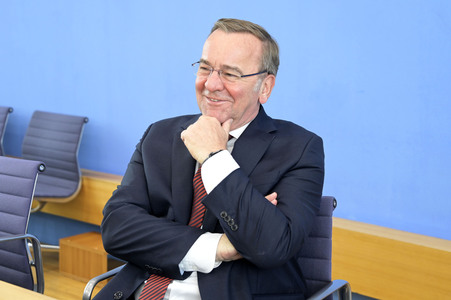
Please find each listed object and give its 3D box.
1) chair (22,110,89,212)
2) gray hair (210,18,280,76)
[{"bbox_3d":[-1.153,0.225,4.278,0.550,0.870,0.580,9,7,39],"label":"chair"},{"bbox_3d":[0.044,-0.229,1.870,0.175,0.170,0.200,13,15,31],"label":"gray hair"}]

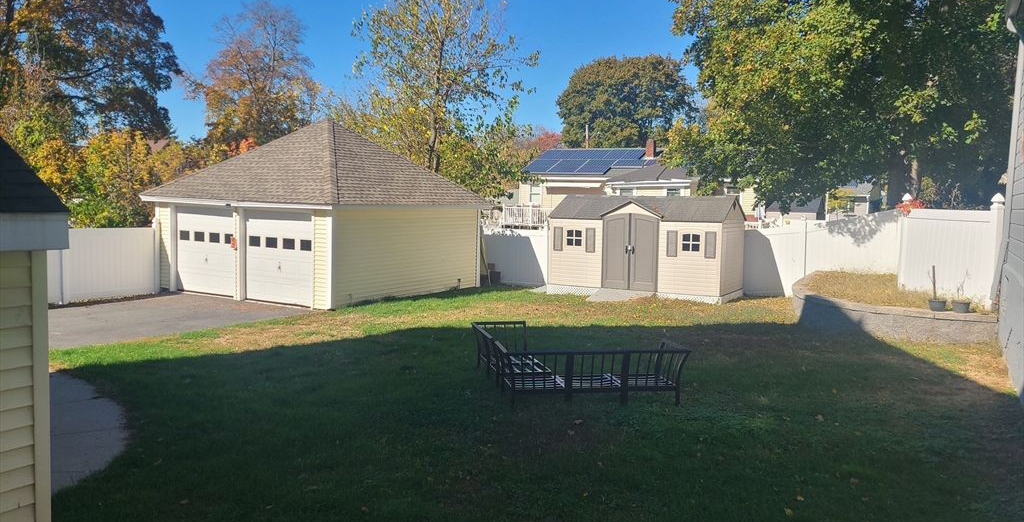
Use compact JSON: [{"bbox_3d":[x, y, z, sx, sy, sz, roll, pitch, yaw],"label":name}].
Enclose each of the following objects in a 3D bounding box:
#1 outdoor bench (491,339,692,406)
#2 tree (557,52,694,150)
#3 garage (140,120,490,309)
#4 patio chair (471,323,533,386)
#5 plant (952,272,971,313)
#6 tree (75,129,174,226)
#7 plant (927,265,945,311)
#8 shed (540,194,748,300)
[{"bbox_3d":[0.989,1.417,9.773,2.344,0.715,0.856,0,4,-11],"label":"outdoor bench"},{"bbox_3d":[10.111,-10.551,69.396,12.742,16.069,12.742,1,4,0],"label":"tree"},{"bbox_3d":[-5.176,-1.561,21.360,6.800,4.660,6.450,3,5,30],"label":"garage"},{"bbox_3d":[-0.020,1.316,10.908,0.814,0.715,1.579,0,4,-11],"label":"patio chair"},{"bbox_3d":[8.366,0.565,14.394,0.350,0.770,0.332,3,5,30],"label":"plant"},{"bbox_3d":[-13.518,-2.153,26.931,3.511,4.855,3.511,1,4,0],"label":"tree"},{"bbox_3d":[8.031,0.510,14.592,0.350,0.840,0.332,3,5,29],"label":"plant"},{"bbox_3d":[3.504,-0.420,20.027,4.580,2.563,2.450,3,5,29],"label":"shed"}]

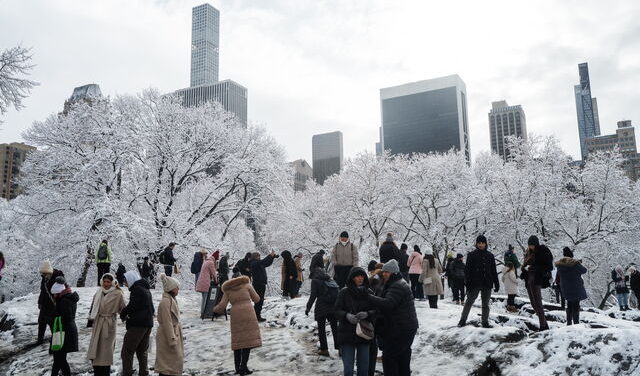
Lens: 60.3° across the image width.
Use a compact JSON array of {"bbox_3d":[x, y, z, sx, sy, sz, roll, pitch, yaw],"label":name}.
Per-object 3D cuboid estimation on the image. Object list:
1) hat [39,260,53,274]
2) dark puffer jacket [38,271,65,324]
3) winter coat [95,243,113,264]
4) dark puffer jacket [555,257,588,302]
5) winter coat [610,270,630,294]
[{"bbox_3d":[-5.204,1.489,10.450,0.250,0.265,0.250,0,-10,-6],"label":"hat"},{"bbox_3d":[-5.133,2.078,10.550,0.540,1.030,0.440,0,-10,-7],"label":"dark puffer jacket"},{"bbox_3d":[-7.985,2.434,20.410,0.570,0.730,0.370,1,-10,-12],"label":"winter coat"},{"bbox_3d":[5.457,1.985,11.950,0.700,0.970,0.500,-6,-11,28],"label":"dark puffer jacket"},{"bbox_3d":[10.584,3.276,19.400,0.640,0.830,0.440,-3,-10,14],"label":"winter coat"}]

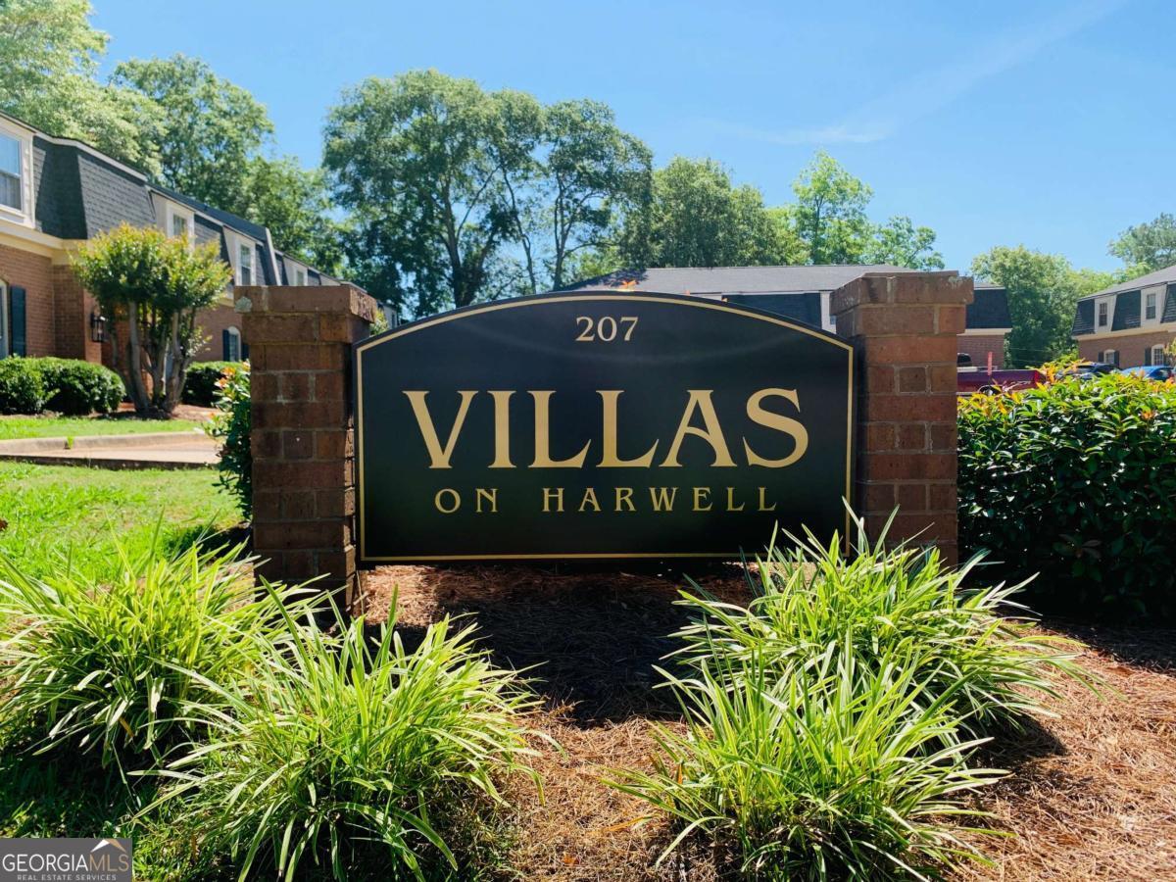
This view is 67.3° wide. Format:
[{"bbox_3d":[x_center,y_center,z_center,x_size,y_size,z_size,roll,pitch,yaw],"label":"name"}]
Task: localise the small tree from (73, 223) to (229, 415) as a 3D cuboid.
[{"bbox_3d":[-7.400,-2.061,14.970,2.665,3.206,2.532,-2,3,-26],"label":"small tree"}]

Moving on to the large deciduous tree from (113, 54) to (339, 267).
[{"bbox_3d":[-18.331,-10.442,44.714,11.535,18.045,10.382,-1,3,-22],"label":"large deciduous tree"}]

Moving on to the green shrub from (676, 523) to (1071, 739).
[{"bbox_3d":[0.718,0.435,2.196,0.990,0.440,0.850,0,2,18],"label":"green shrub"}]

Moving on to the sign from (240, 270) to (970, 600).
[{"bbox_3d":[0.057,0.042,3.144,2.468,1.160,0.385,0,2,0],"label":"sign"}]

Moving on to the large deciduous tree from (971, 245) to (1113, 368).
[{"bbox_3d":[25.521,-6.619,49.626,8.015,8.661,7.214,1,3,27],"label":"large deciduous tree"}]

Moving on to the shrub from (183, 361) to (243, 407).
[{"bbox_3d":[-8.005,-1.233,19.011,1.522,0.968,1.522,0,2,0],"label":"shrub"}]

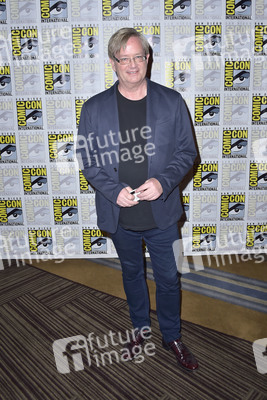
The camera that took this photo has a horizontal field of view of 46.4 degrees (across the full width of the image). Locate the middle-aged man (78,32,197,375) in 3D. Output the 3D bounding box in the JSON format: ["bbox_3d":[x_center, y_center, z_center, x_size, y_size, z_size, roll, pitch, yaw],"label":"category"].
[{"bbox_3d":[0.034,0.034,1.691,0.640,1.800,0.420,-1,10,3],"label":"middle-aged man"}]

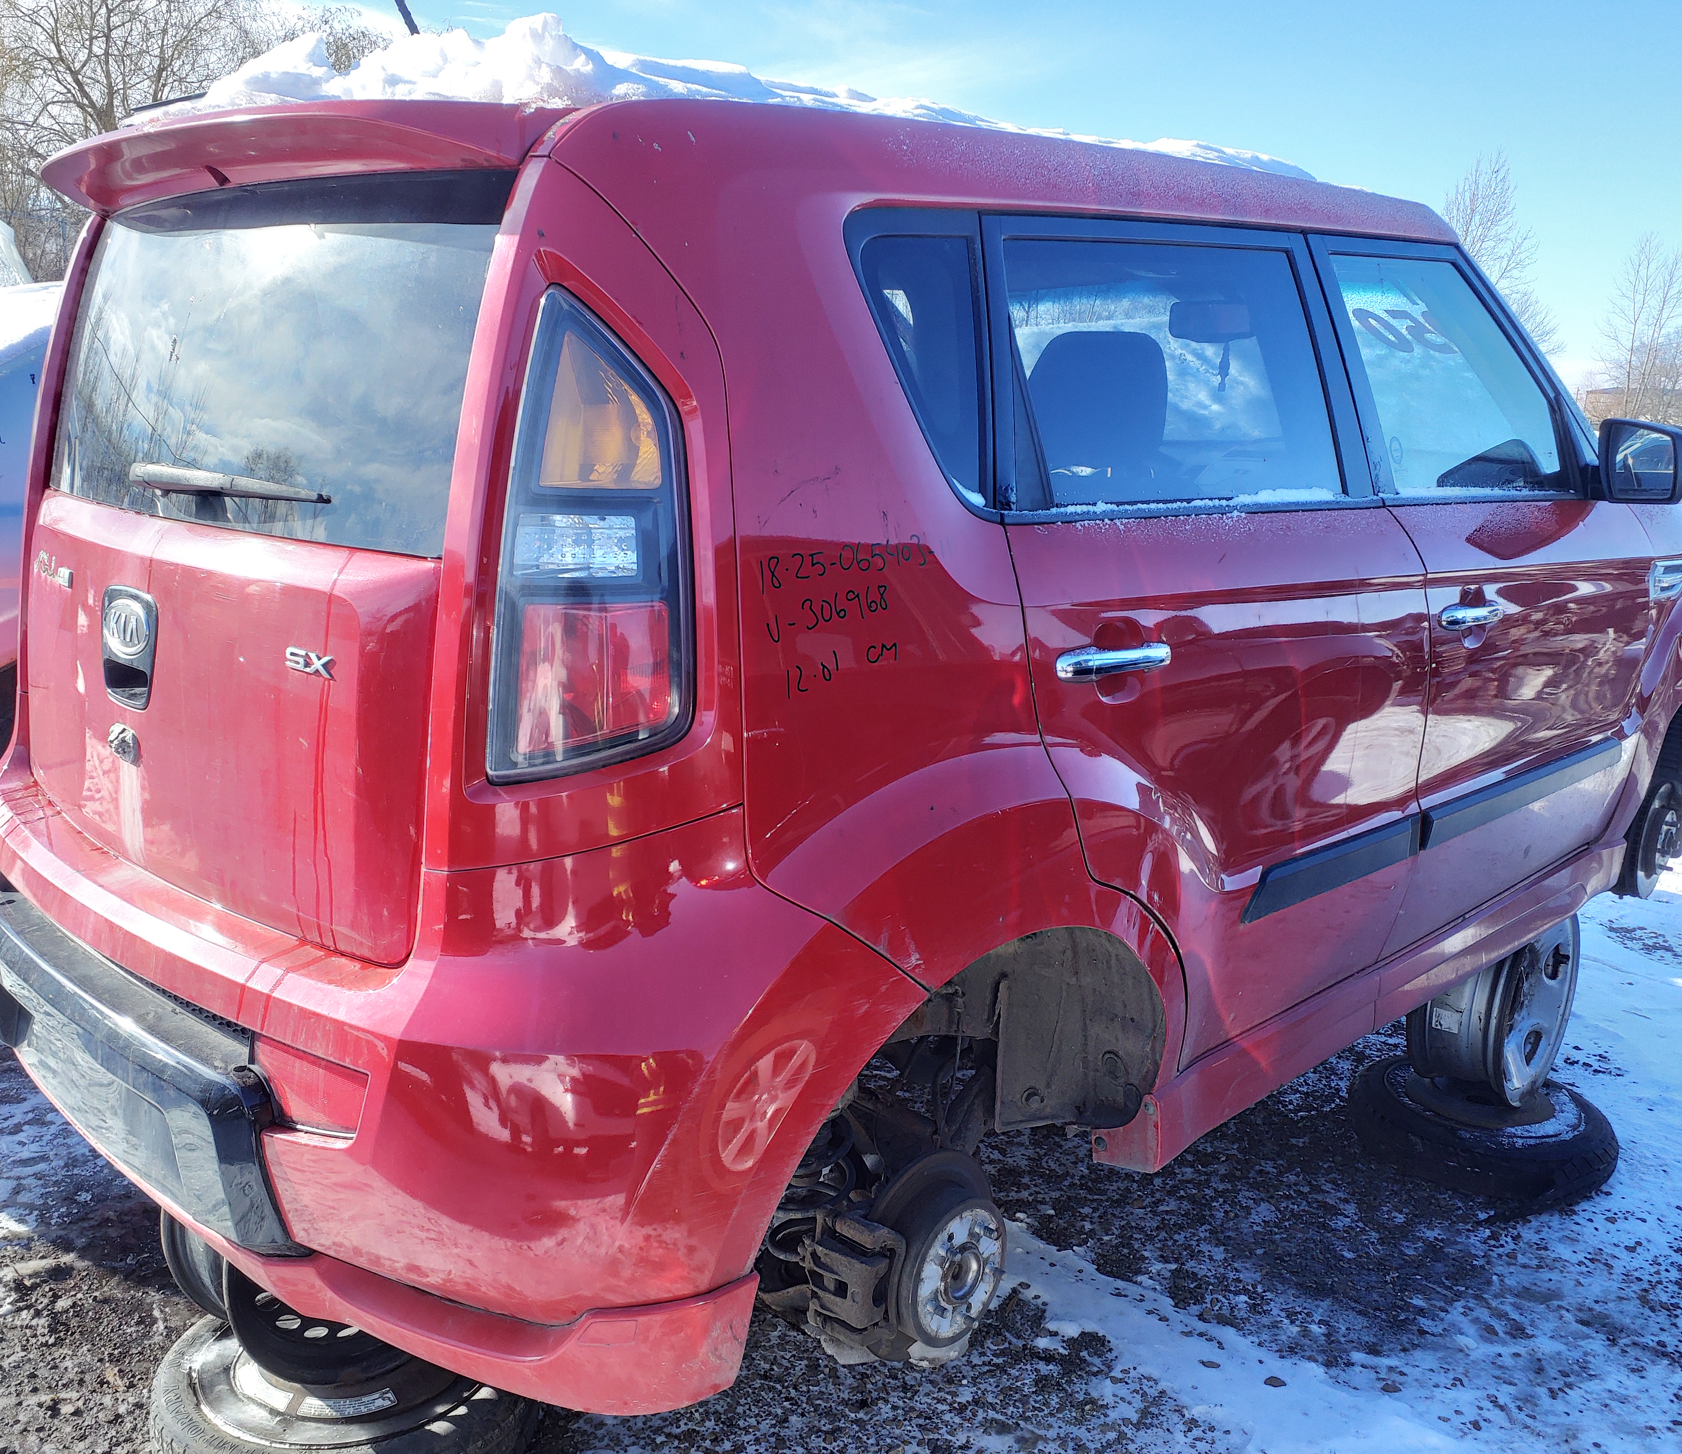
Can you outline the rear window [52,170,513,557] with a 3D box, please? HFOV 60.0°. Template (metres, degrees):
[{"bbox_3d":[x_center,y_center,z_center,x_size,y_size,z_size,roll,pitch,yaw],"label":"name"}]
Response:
[{"bbox_3d":[-0.755,-0.449,1.746,1.110,0.410,0.080,14,3,44],"label":"rear window"}]

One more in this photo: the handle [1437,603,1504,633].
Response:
[{"bbox_3d":[1.003,-0.177,2.325,0.217,0.038,0.050,-11,18,-44],"label":"handle"}]

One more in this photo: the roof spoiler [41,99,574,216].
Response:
[{"bbox_3d":[-0.701,-0.683,1.742,0.215,0.115,1.130,-11,18,-44],"label":"roof spoiler"}]

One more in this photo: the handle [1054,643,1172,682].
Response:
[{"bbox_3d":[0.308,-0.073,1.649,0.217,0.038,0.050,-11,18,-44],"label":"handle"}]

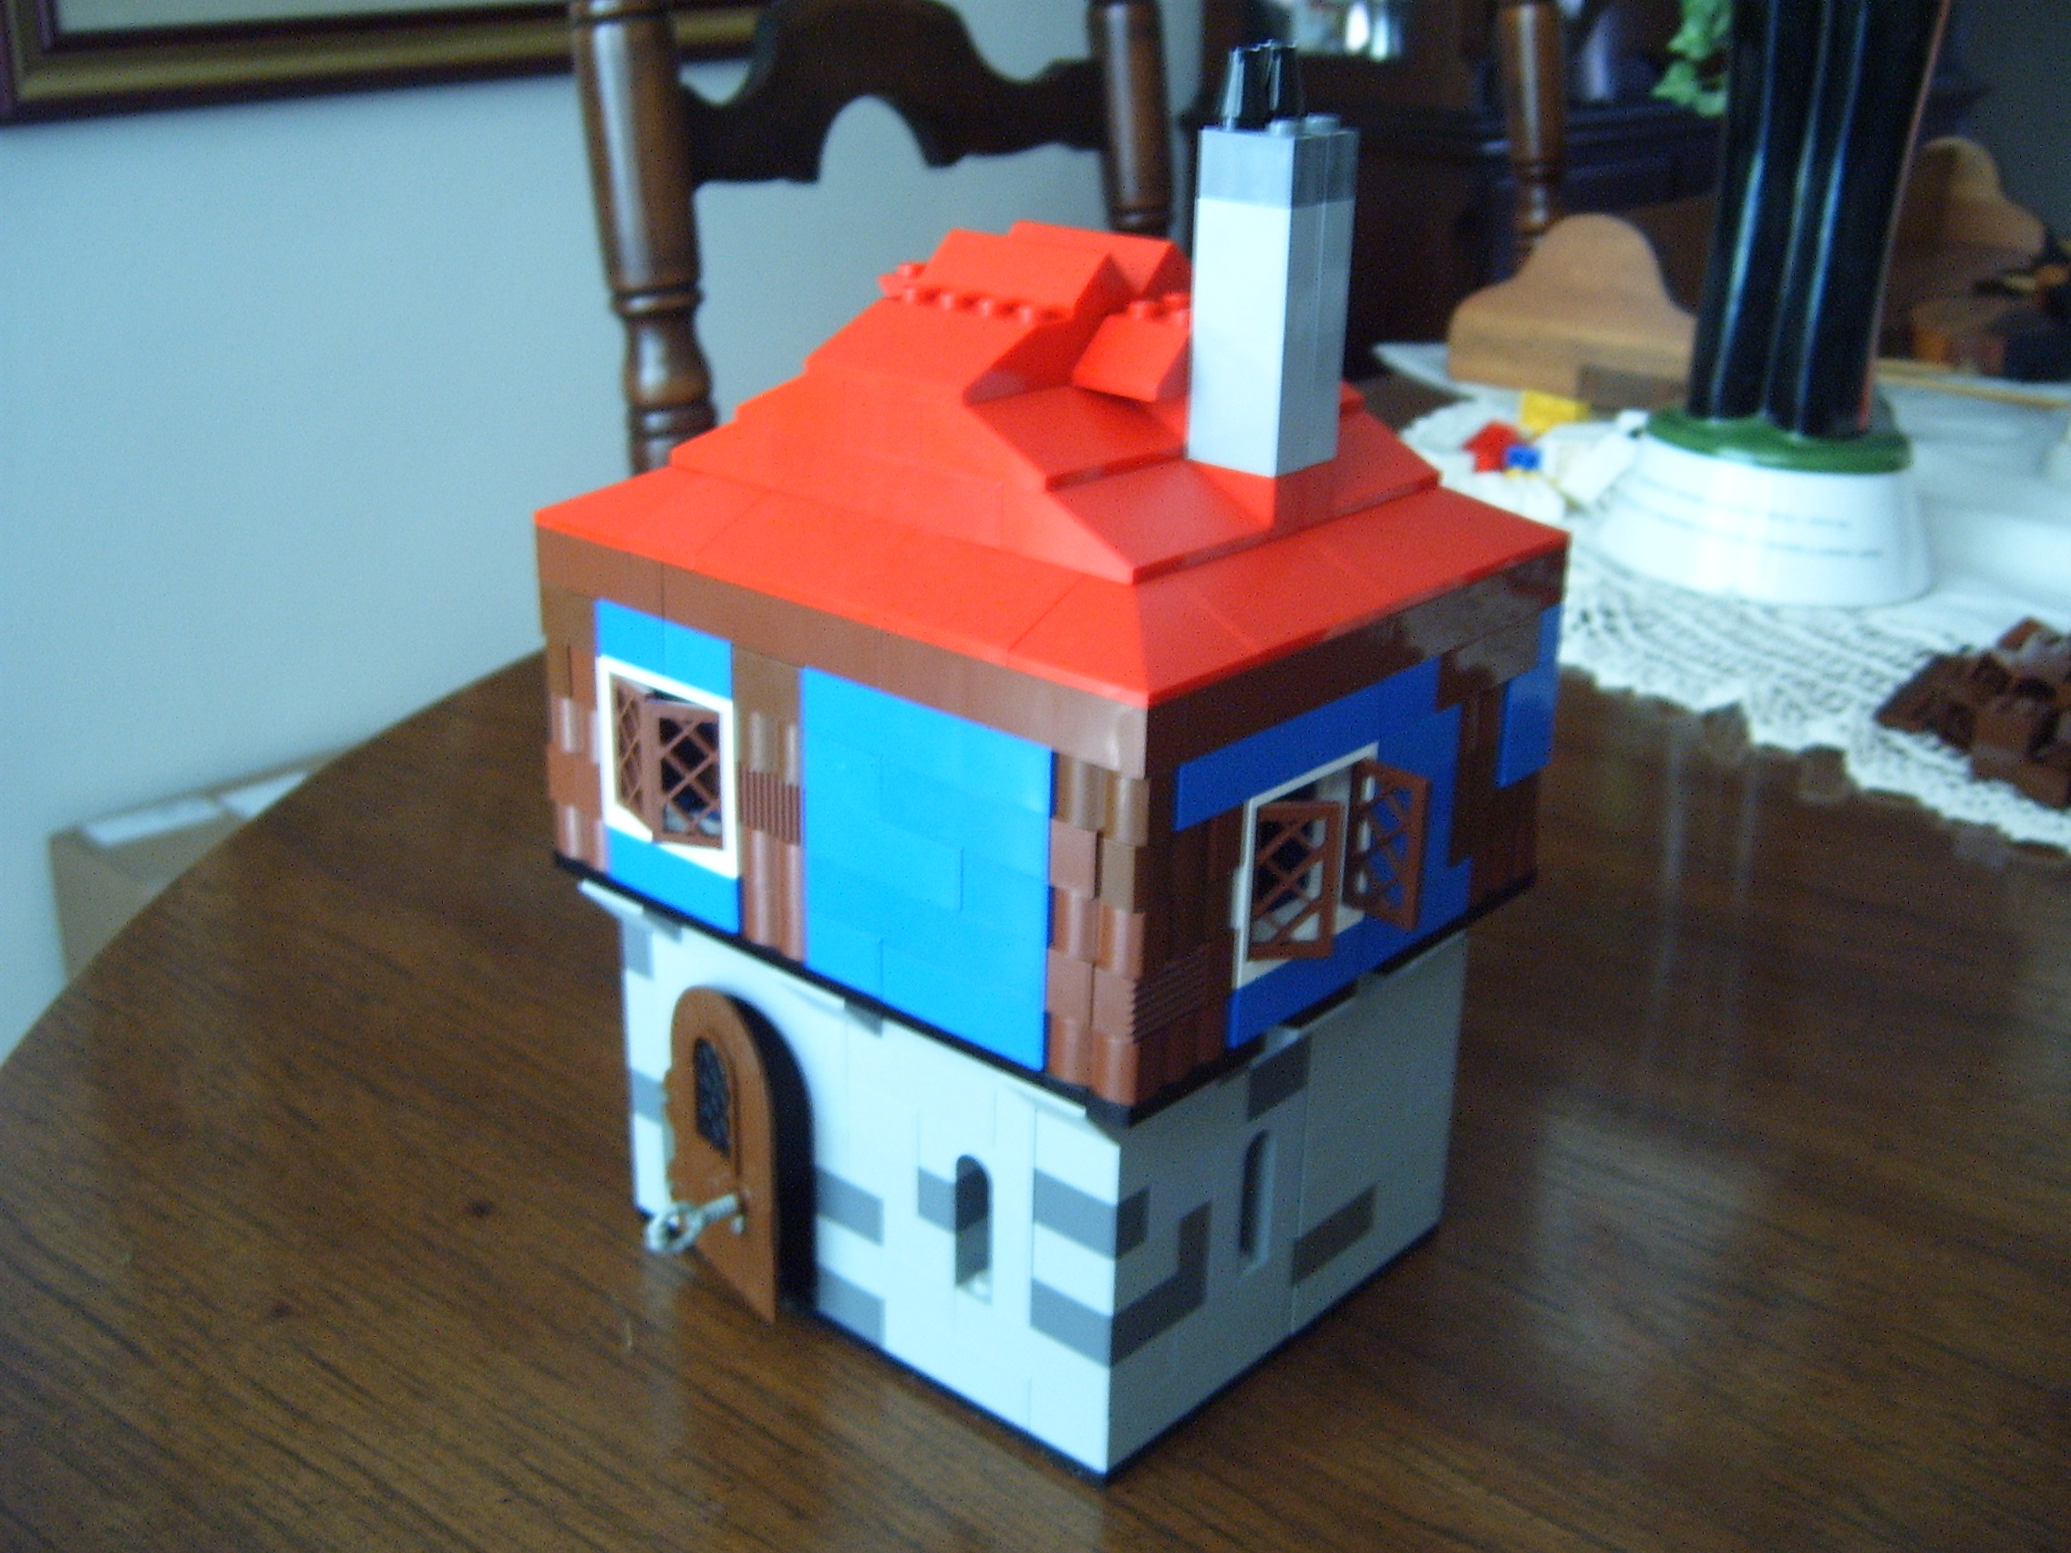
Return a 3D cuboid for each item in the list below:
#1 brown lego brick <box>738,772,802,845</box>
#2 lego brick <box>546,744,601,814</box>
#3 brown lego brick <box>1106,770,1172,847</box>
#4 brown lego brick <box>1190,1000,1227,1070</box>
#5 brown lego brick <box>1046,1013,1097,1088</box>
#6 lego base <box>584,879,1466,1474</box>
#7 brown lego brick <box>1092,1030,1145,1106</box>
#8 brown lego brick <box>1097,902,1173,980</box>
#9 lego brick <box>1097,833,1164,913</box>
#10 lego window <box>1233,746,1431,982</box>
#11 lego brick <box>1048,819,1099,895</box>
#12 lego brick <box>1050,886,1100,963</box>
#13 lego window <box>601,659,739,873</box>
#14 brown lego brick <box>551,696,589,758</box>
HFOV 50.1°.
[{"bbox_3d":[-0.038,0.004,0.341,0.016,0.010,0.008,18,27,38],"label":"brown lego brick"},{"bbox_3d":[-0.074,0.000,0.374,0.016,0.010,0.008,19,27,37],"label":"lego brick"},{"bbox_3d":[0.014,0.003,0.295,0.008,0.010,0.008,19,27,37],"label":"brown lego brick"},{"bbox_3d":[0.022,0.035,0.317,0.007,0.010,0.008,18,27,38],"label":"brown lego brick"},{"bbox_3d":[0.007,0.037,0.312,0.008,0.010,0.008,19,27,37],"label":"brown lego brick"},{"bbox_3d":[-0.001,0.052,0.393,0.112,0.070,0.105,18,27,38],"label":"lego base"},{"bbox_3d":[0.013,0.039,0.306,0.008,0.010,0.009,18,27,38],"label":"brown lego brick"},{"bbox_3d":[0.013,0.021,0.300,0.008,0.010,0.008,19,27,37],"label":"brown lego brick"},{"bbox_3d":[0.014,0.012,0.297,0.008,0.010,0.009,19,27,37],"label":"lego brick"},{"bbox_3d":[0.041,0.013,0.322,0.018,0.029,0.032,18,27,38],"label":"lego window"},{"bbox_3d":[0.008,0.010,0.301,0.008,0.010,0.009,19,27,37],"label":"lego brick"},{"bbox_3d":[0.007,0.019,0.305,0.008,0.010,0.008,19,27,37],"label":"lego brick"},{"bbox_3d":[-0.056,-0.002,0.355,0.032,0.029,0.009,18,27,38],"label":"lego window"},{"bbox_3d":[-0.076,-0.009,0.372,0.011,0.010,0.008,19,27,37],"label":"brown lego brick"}]

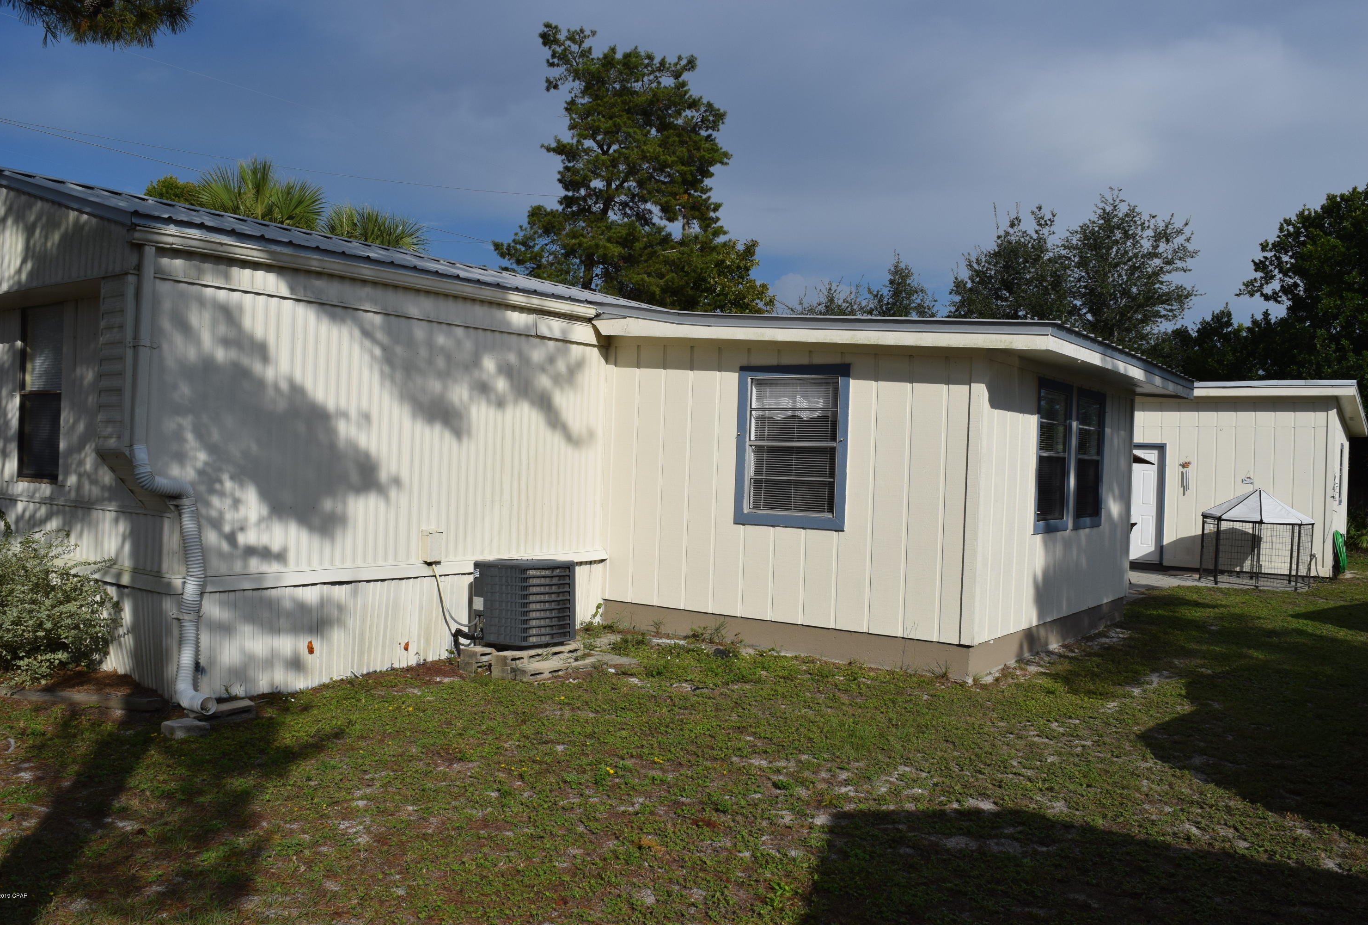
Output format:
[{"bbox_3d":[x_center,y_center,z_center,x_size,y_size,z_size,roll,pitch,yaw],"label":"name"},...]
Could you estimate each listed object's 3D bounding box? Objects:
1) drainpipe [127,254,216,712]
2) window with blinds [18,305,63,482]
[{"bbox_3d":[-3.148,0.130,6.470,0.390,2.880,0.500,2,0,36],"label":"drainpipe"},{"bbox_3d":[-4.894,-0.518,7.907,0.730,1.340,0.080,2,0,36],"label":"window with blinds"}]

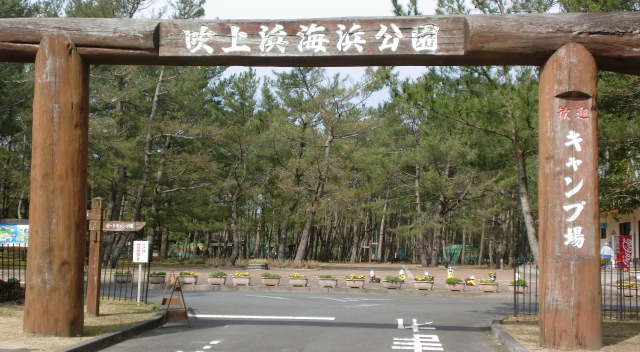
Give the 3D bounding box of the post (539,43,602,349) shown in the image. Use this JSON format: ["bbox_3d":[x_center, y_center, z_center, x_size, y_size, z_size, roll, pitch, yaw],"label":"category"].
[{"bbox_3d":[3.489,0.246,11.865,0.850,4.195,0.850,0,-4,6],"label":"post"}]

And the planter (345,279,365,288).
[{"bbox_3d":[1.103,3.400,26.876,0.620,0.280,0.300,0,-5,6],"label":"planter"}]

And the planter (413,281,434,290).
[{"bbox_3d":[3.256,3.428,26.653,0.620,0.280,0.300,0,-5,6],"label":"planter"}]

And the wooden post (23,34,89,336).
[{"bbox_3d":[-3.865,0.098,12.622,0.850,4.410,0.850,0,-4,6],"label":"wooden post"}]

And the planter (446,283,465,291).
[{"bbox_3d":[4.233,3.447,26.552,0.620,0.280,0.300,0,-5,6],"label":"planter"}]

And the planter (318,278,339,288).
[{"bbox_3d":[0.281,3.349,26.609,0.590,0.280,0.280,0,-4,6],"label":"planter"}]

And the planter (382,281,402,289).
[{"bbox_3d":[2.241,3.320,26.108,0.590,0.280,0.280,0,-4,11],"label":"planter"}]

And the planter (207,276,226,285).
[{"bbox_3d":[-3.313,3.352,27.333,0.620,0.280,0.300,0,-5,6],"label":"planter"}]

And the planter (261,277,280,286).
[{"bbox_3d":[-1.587,3.372,27.154,0.620,0.280,0.300,0,-5,6],"label":"planter"}]

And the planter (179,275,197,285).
[{"bbox_3d":[-4.173,3.298,27.010,0.590,0.280,0.280,0,-4,4],"label":"planter"}]

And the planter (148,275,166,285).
[{"bbox_3d":[-5.140,3.288,27.110,0.590,0.280,0.280,0,-4,4],"label":"planter"}]

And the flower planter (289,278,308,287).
[{"bbox_3d":[-0.684,3.376,27.061,0.620,0.280,0.300,0,-5,6],"label":"flower planter"}]

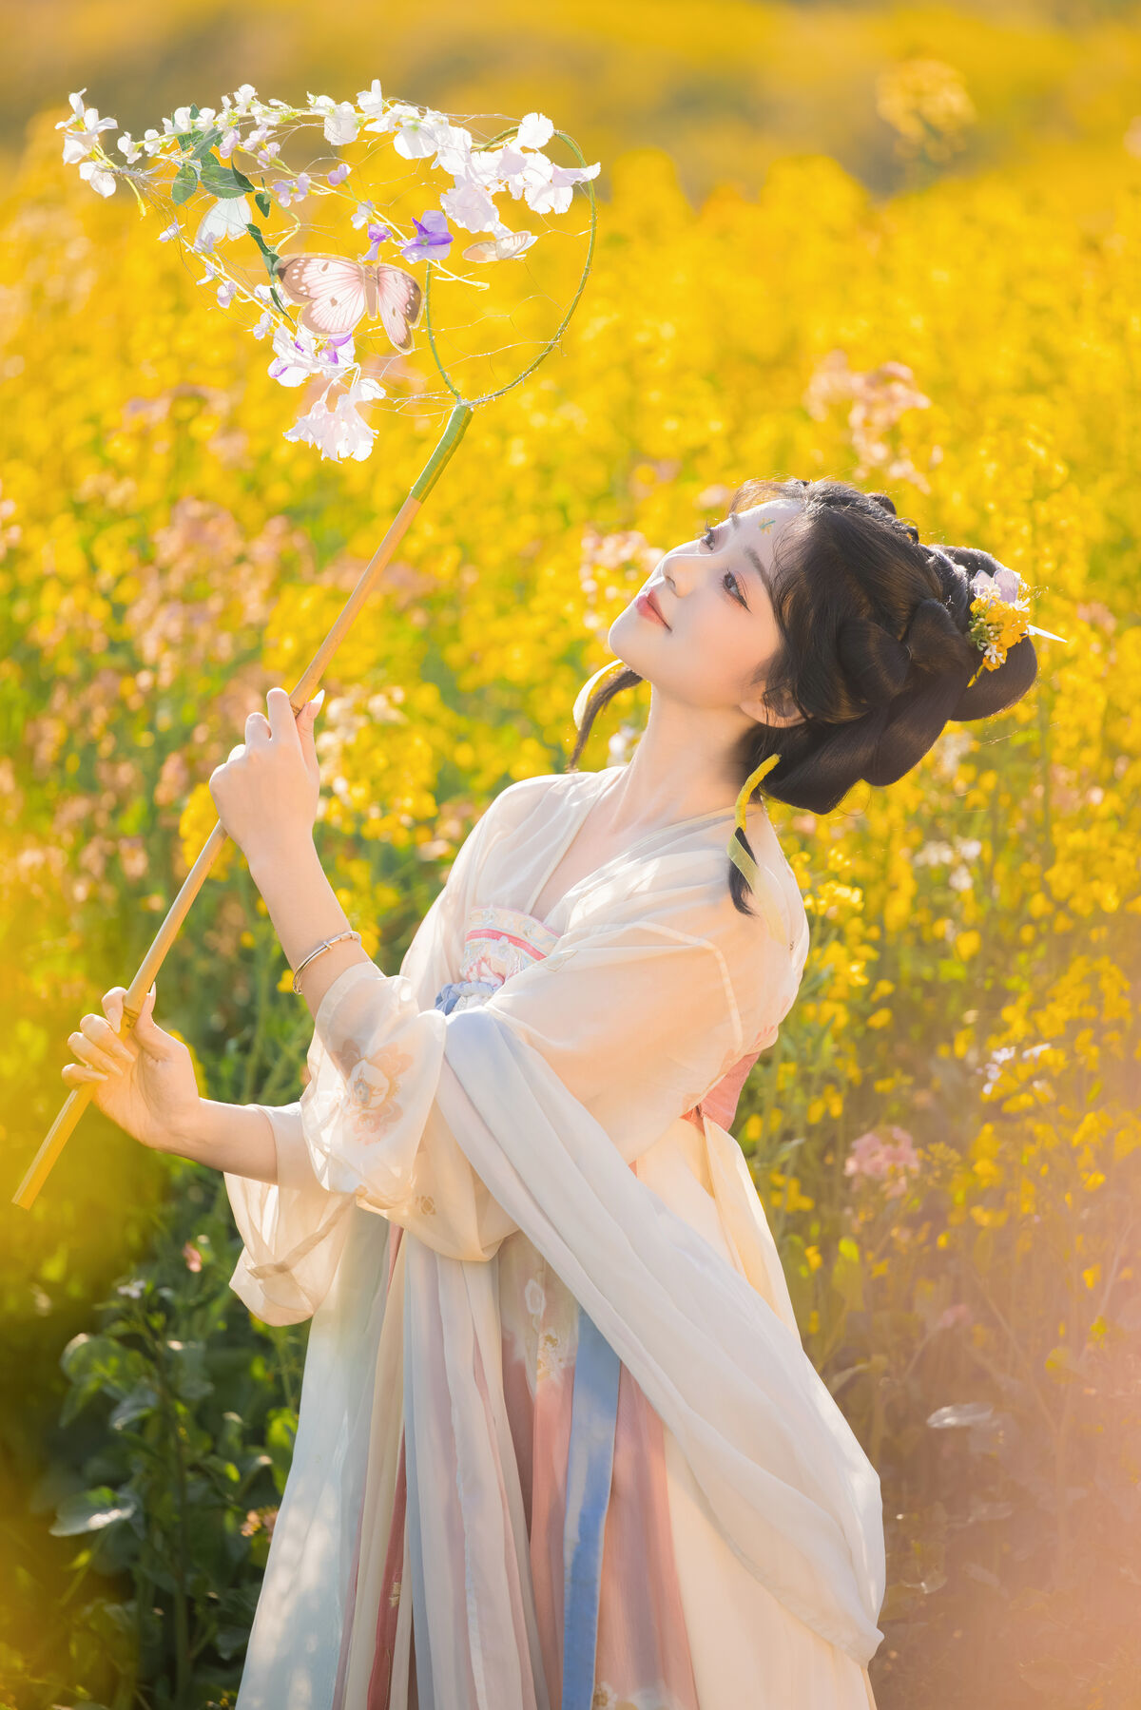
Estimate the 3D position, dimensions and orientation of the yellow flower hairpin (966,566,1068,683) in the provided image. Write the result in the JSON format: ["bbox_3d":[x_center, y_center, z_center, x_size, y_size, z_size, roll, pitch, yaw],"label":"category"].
[{"bbox_3d":[0.342,-0.178,6.820,0.072,0.088,0.050,11,3,-20],"label":"yellow flower hairpin"}]

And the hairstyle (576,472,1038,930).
[{"bbox_3d":[0.176,-0.123,6.820,0.300,0.290,0.250,34,15,-34],"label":"hairstyle"}]

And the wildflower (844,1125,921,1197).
[{"bbox_3d":[0.268,0.263,7.600,0.064,0.062,0.062,0,4,0],"label":"wildflower"}]

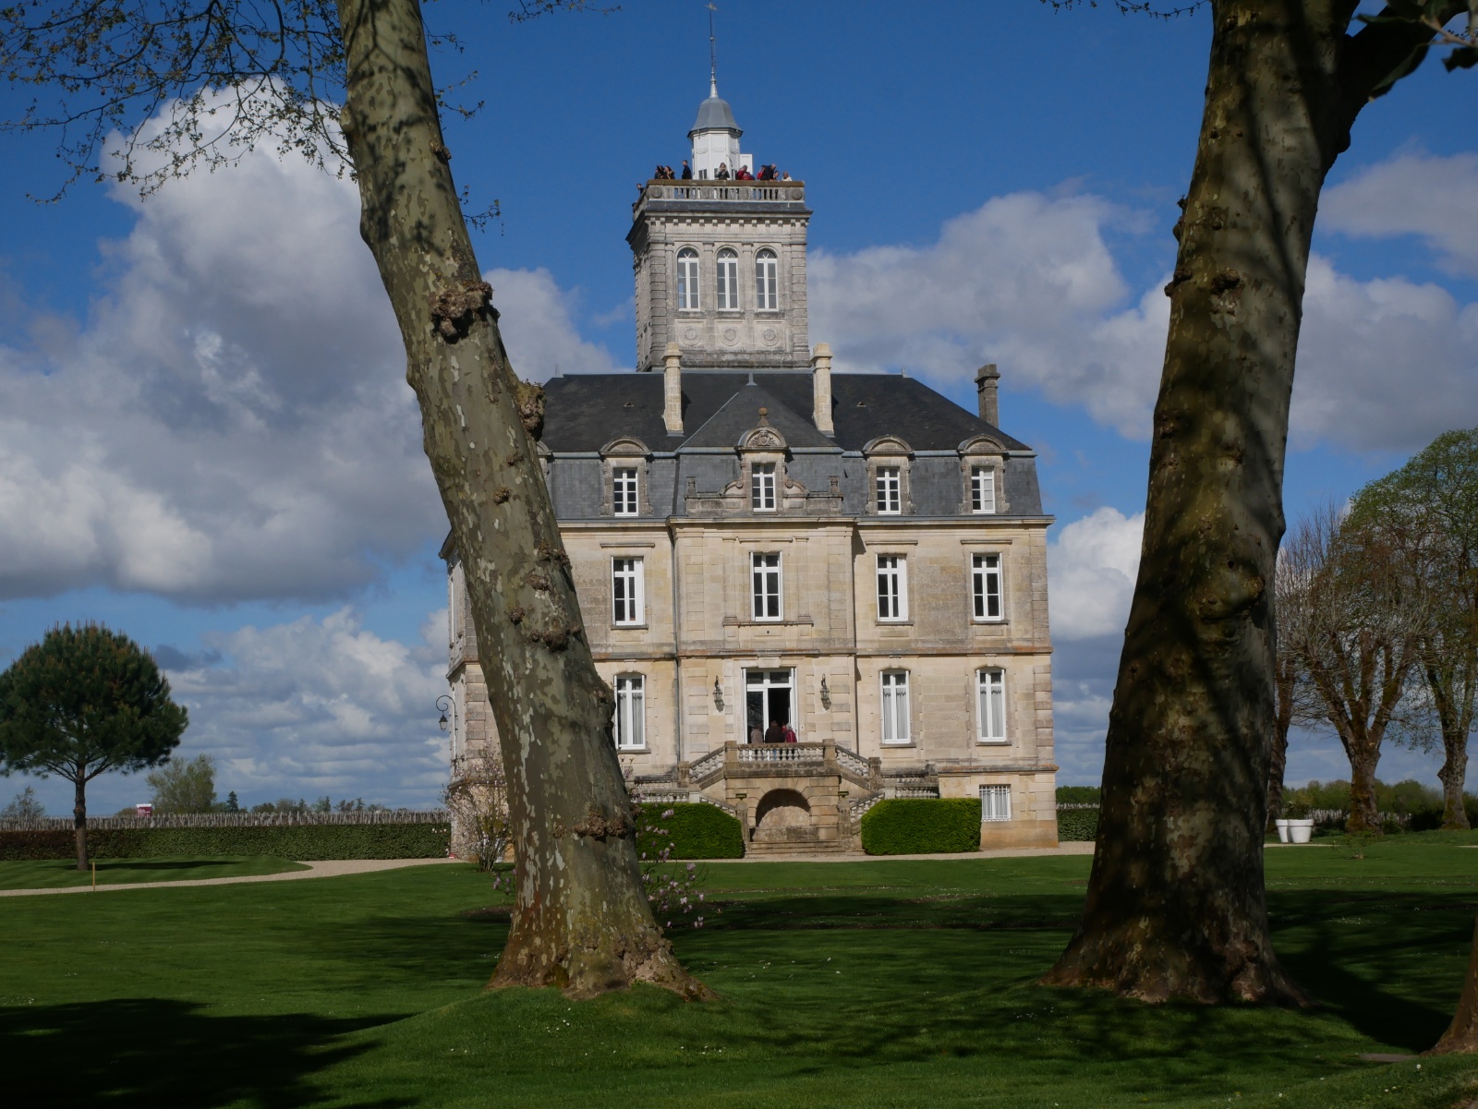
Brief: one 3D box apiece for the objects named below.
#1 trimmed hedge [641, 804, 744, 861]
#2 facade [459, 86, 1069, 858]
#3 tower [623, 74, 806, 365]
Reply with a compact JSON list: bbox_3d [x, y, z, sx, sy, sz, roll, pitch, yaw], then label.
[{"bbox_3d":[-2.085,9.672,89.765,4.200,1.970,2.100,-1,-5,-9],"label":"trimmed hedge"},{"bbox_3d":[-0.233,-4.207,102.252,22.950,31.900,17.500,-1,-5,-9],"label":"facade"},{"bbox_3d":[-0.922,-13.282,106.621,6.900,13.000,6.600,-1,-5,-9],"label":"tower"}]

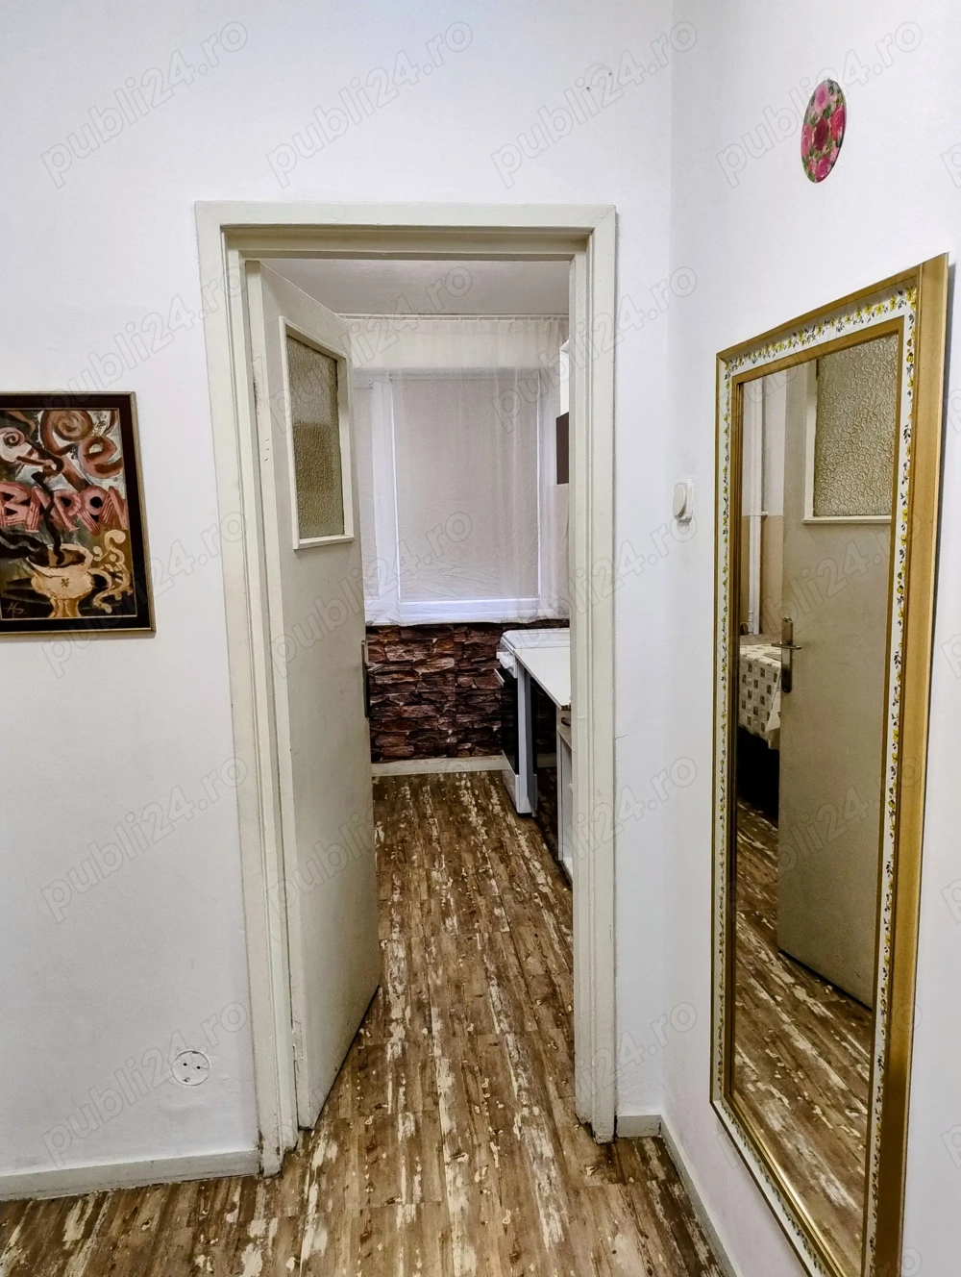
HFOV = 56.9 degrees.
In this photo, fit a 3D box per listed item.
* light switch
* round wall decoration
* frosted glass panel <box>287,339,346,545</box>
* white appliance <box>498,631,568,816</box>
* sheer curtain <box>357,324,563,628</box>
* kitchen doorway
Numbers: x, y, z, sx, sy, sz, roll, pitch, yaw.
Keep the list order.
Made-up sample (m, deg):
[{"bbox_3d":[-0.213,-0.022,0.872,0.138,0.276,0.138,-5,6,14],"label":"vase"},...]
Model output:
[{"bbox_3d":[0.404,-0.277,1.778,0.020,0.082,0.080,-2,9,-6],"label":"light switch"},{"bbox_3d":[0.453,-0.678,1.184,0.012,0.126,0.126,-2,9,-6],"label":"round wall decoration"},{"bbox_3d":[-0.423,-0.505,2.284,0.015,0.476,0.456,0,9,8],"label":"frosted glass panel"},{"bbox_3d":[0.406,0.406,4.582,0.590,0.840,0.530,-2,9,-6],"label":"white appliance"},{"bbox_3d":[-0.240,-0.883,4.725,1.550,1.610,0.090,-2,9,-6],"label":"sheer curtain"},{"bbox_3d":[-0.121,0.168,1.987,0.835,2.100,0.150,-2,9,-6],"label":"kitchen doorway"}]

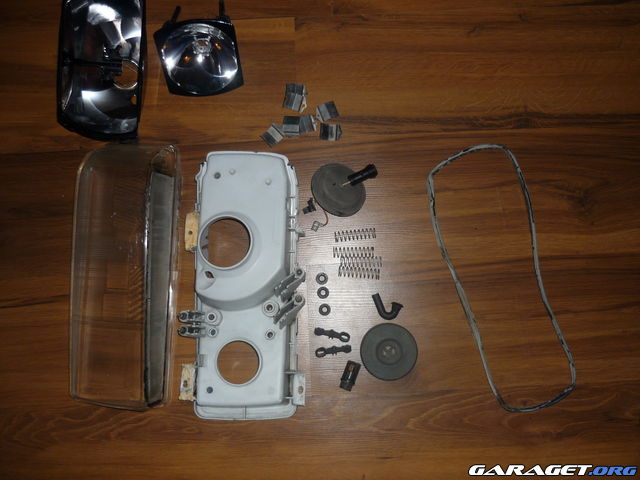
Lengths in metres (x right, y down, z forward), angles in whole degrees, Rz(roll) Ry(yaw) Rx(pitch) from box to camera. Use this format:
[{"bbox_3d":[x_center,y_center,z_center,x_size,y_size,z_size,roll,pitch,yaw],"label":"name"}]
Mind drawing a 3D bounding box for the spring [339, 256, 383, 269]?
[{"bbox_3d":[0.062,0.033,0.918,0.062,0.016,0.016,1,86,2],"label":"spring"}]

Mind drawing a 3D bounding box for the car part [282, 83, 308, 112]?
[{"bbox_3d":[-0.038,-0.224,0.961,0.034,0.014,0.044,5,87,1],"label":"car part"}]

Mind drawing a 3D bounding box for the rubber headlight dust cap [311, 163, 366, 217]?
[{"bbox_3d":[0.027,-0.073,0.915,0.087,0.020,0.087,8,67,-19],"label":"rubber headlight dust cap"}]

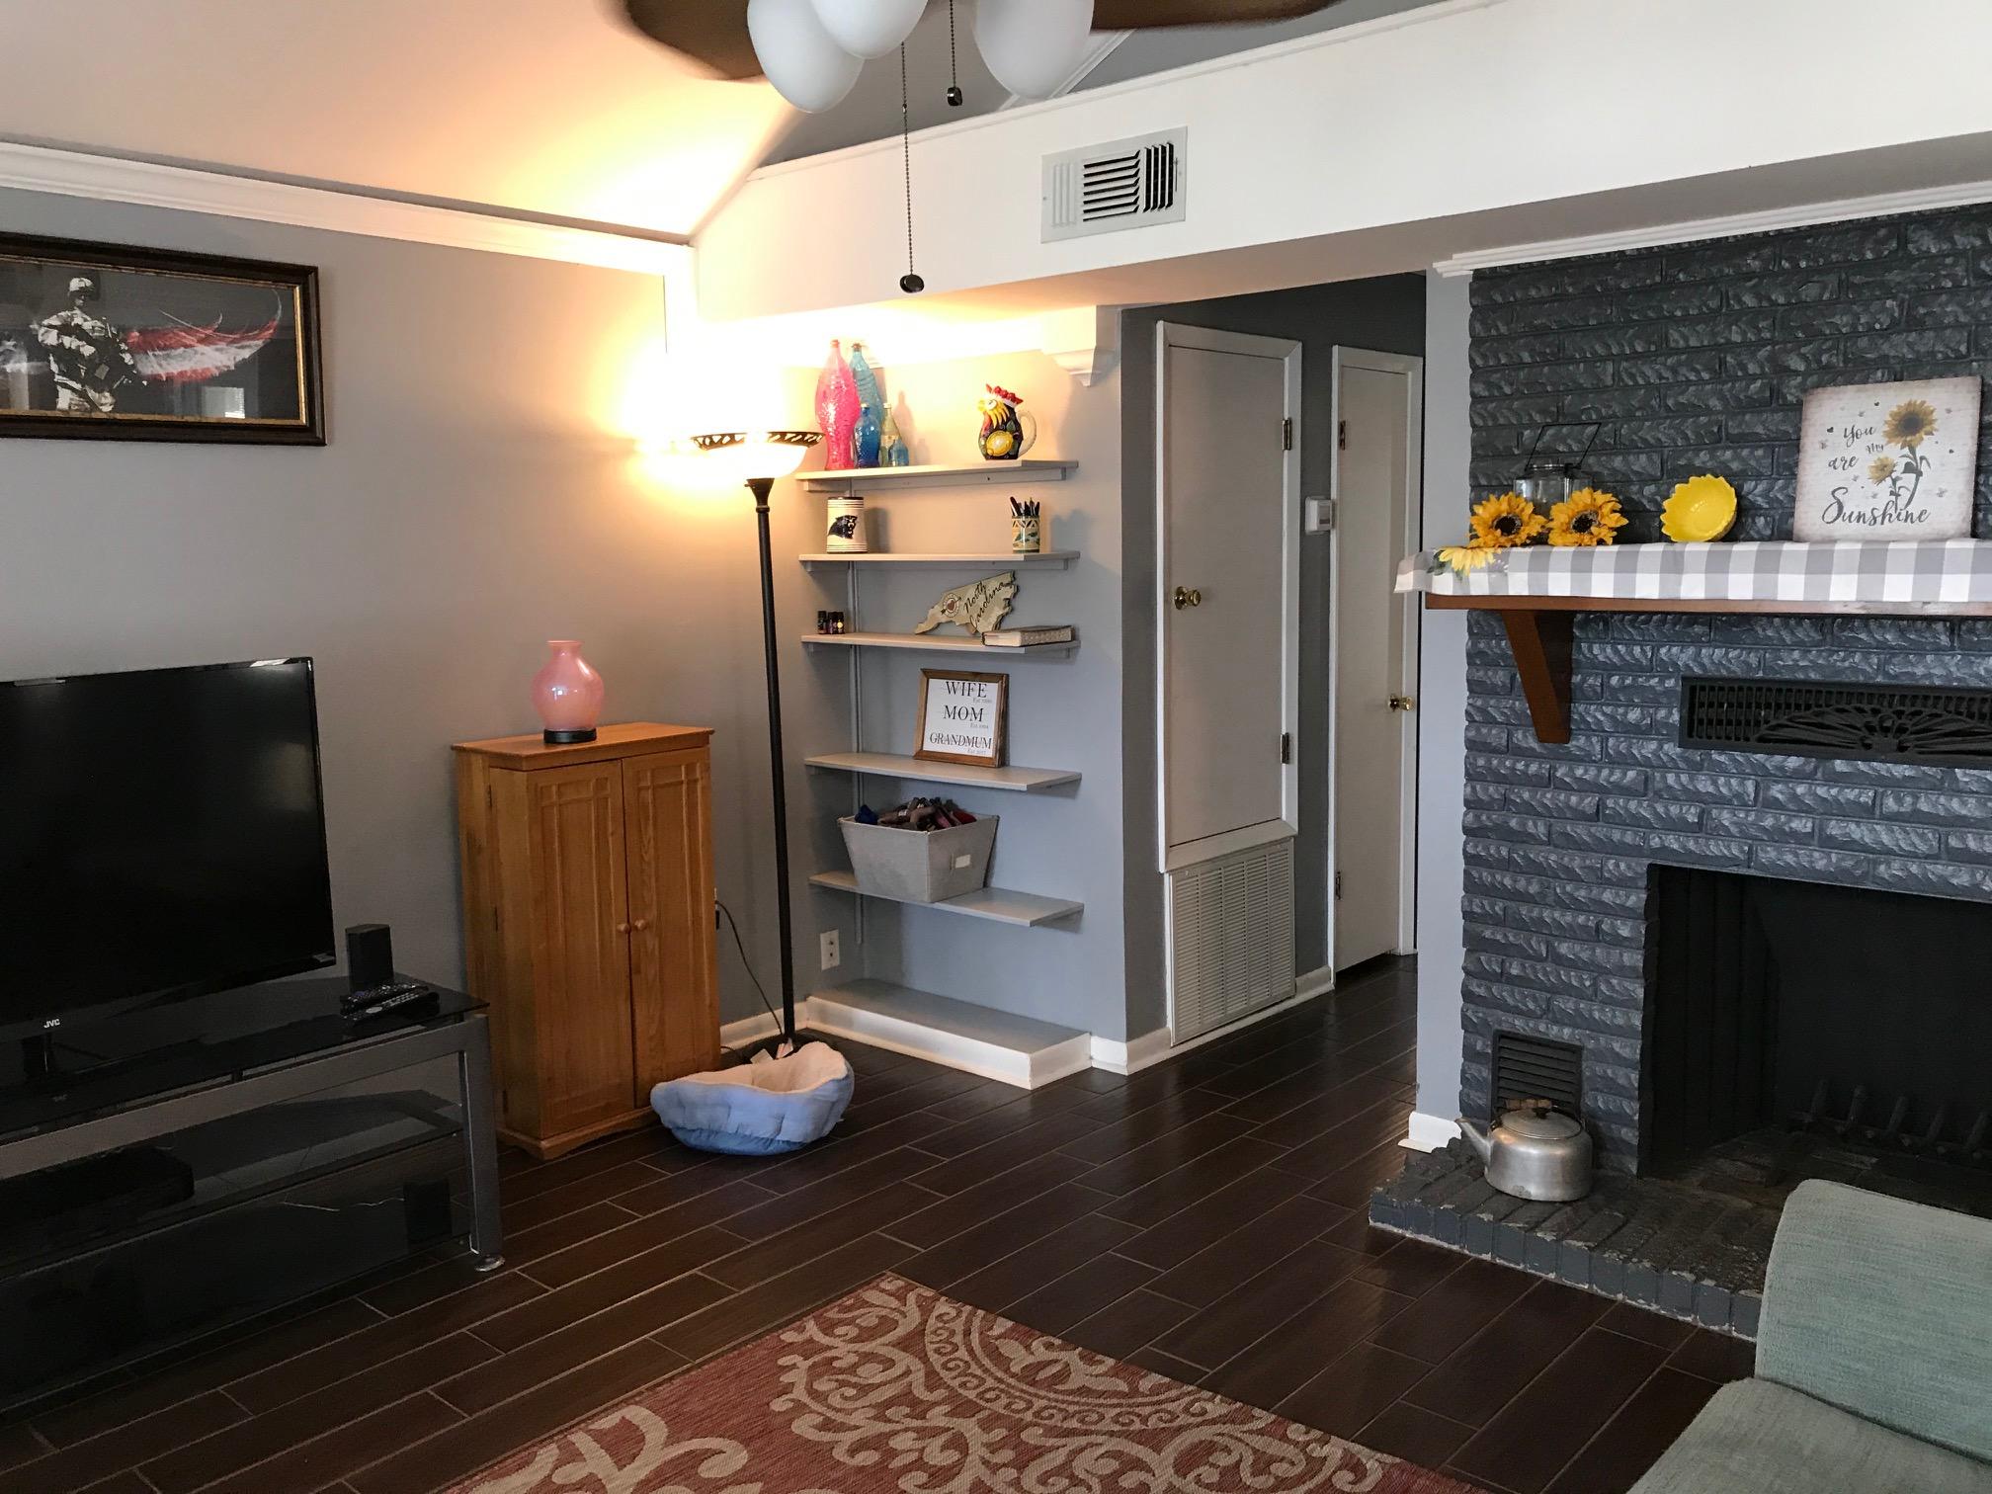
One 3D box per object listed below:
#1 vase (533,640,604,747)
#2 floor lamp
[{"bbox_3d":[-1.116,-0.146,4.200,0.190,0.254,0.190,6,10,41],"label":"vase"},{"bbox_3d":[-0.636,0.019,4.615,0.375,1.812,0.375,-1,7,0],"label":"floor lamp"}]

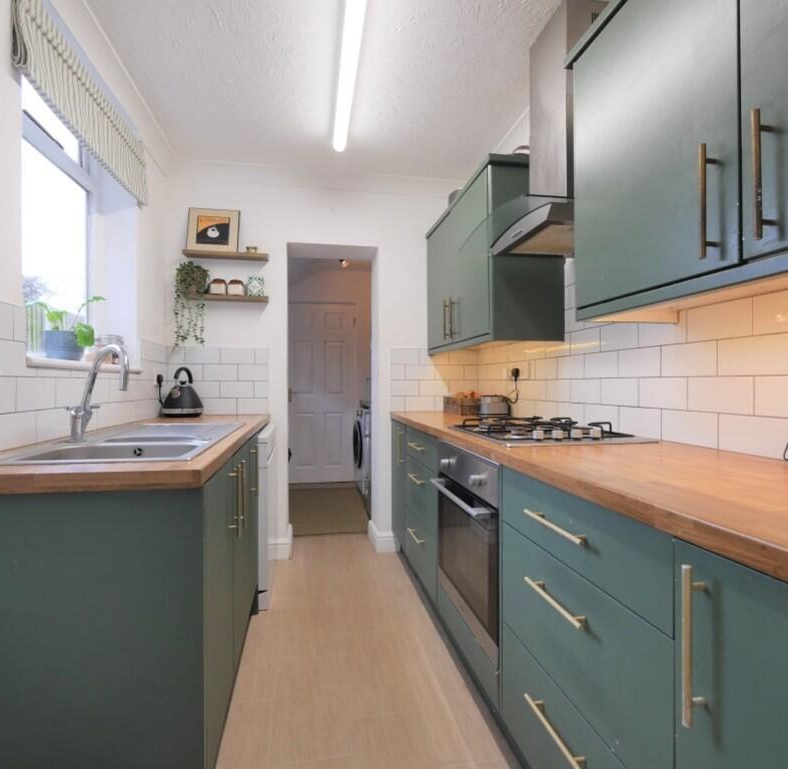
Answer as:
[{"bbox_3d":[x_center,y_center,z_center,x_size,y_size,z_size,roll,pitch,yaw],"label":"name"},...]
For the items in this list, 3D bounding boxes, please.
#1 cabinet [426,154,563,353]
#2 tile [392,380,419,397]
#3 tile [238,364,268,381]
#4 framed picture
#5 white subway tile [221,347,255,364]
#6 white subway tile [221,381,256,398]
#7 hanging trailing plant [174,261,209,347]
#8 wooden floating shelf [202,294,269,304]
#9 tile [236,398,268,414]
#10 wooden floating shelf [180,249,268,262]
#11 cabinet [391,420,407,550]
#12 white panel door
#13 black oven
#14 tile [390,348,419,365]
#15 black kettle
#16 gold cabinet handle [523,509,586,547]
[{"bbox_3d":[0.498,-0.602,2.344,0.360,0.813,0.993,0,0,-12],"label":"cabinet"},{"bbox_3d":[0.074,0.025,2.728,0.183,0.100,0.010,0,0,-12],"label":"tile"},{"bbox_3d":[-0.859,-0.070,2.533,0.169,0.100,0.010,0,0,-12],"label":"tile"},{"bbox_3d":[-1.077,-0.912,2.487,0.290,0.290,0.022,0,-11,-10],"label":"framed picture"},{"bbox_3d":[-0.962,-0.173,2.554,0.197,0.099,0.008,0,0,-10],"label":"white subway tile"},{"bbox_3d":[-0.950,0.032,2.514,0.200,0.100,0.010,0,0,-12],"label":"white subway tile"},{"bbox_3d":[-1.155,-0.462,2.364,0.200,0.493,0.190,0,0,-12],"label":"hanging trailing plant"},{"bbox_3d":[-0.993,-0.512,2.494,0.464,0.029,0.100,0,0,-10],"label":"wooden floating shelf"},{"bbox_3d":[-0.862,0.137,2.533,0.175,0.100,0.010,0,0,-12],"label":"tile"},{"bbox_3d":[-0.983,-0.759,2.448,0.465,0.025,0.105,0,0,-12],"label":"wooden floating shelf"},{"bbox_3d":[0.309,0.606,2.630,0.567,0.742,0.370,0,0,-12],"label":"cabinet"},{"bbox_3d":[-0.833,0.087,4.627,0.762,1.977,0.045,0,0,-12],"label":"white panel door"},{"bbox_3d":[0.493,0.546,1.561,0.573,0.608,0.580,0,0,-12],"label":"black oven"},{"bbox_3d":[0.072,-0.182,2.737,0.186,0.104,0.008,0,0,-10],"label":"tile"},{"bbox_3d":[-1.192,0.044,2.341,0.205,0.285,0.215,0,0,11],"label":"black kettle"},{"bbox_3d":[0.357,0.309,0.913,0.038,0.012,0.214,0,0,-12],"label":"gold cabinet handle"}]

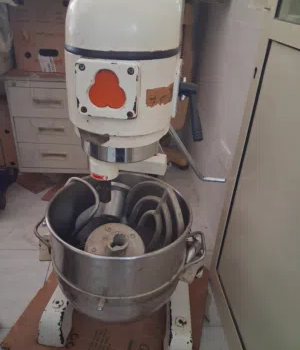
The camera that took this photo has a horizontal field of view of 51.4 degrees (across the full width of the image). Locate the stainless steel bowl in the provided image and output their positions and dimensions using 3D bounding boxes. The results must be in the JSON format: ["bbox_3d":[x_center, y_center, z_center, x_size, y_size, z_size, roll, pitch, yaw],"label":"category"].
[{"bbox_3d":[-0.090,0.245,0.956,0.464,0.360,0.401,7,30,5],"label":"stainless steel bowl"}]

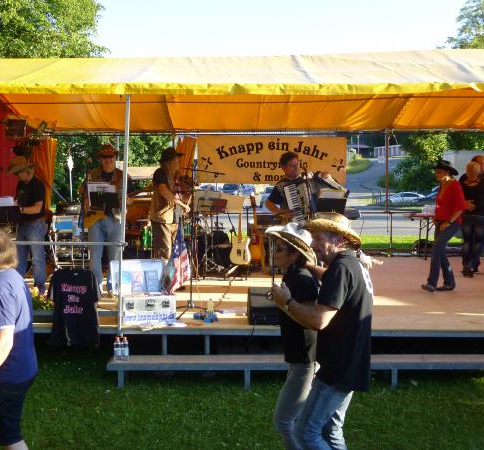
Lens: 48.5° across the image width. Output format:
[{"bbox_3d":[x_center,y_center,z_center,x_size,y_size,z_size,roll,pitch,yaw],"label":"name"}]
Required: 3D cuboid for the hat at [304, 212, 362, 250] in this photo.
[{"bbox_3d":[0.506,0.036,2.970,0.340,0.150,0.290,17,6,4],"label":"hat"}]

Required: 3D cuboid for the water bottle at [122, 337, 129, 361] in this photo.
[{"bbox_3d":[-1.108,1.181,5.120,0.070,0.230,0.070,0,4,0],"label":"water bottle"}]

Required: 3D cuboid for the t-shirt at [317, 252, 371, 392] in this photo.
[{"bbox_3d":[0.569,0.519,2.980,0.310,0.730,0.500,1,4,16],"label":"t-shirt"}]

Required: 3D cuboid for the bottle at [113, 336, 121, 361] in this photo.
[{"bbox_3d":[-1.182,1.181,5.120,0.070,0.230,0.070,0,4,0],"label":"bottle"}]

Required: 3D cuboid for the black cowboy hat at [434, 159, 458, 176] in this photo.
[{"bbox_3d":[2.686,-0.748,7.050,0.340,0.150,0.290,14,-1,-21],"label":"black cowboy hat"}]

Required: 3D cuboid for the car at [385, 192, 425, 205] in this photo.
[{"bbox_3d":[16.382,-2.613,54.000,4.500,1.420,1.780,-1,4,-12],"label":"car"}]

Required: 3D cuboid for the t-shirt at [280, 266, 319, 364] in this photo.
[{"bbox_3d":[0.359,0.544,3.300,0.250,0.590,0.430,1,4,7],"label":"t-shirt"}]

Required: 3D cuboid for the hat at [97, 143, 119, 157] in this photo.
[{"bbox_3d":[-1.627,-0.907,6.500,0.280,0.150,0.330,0,4,-3],"label":"hat"}]

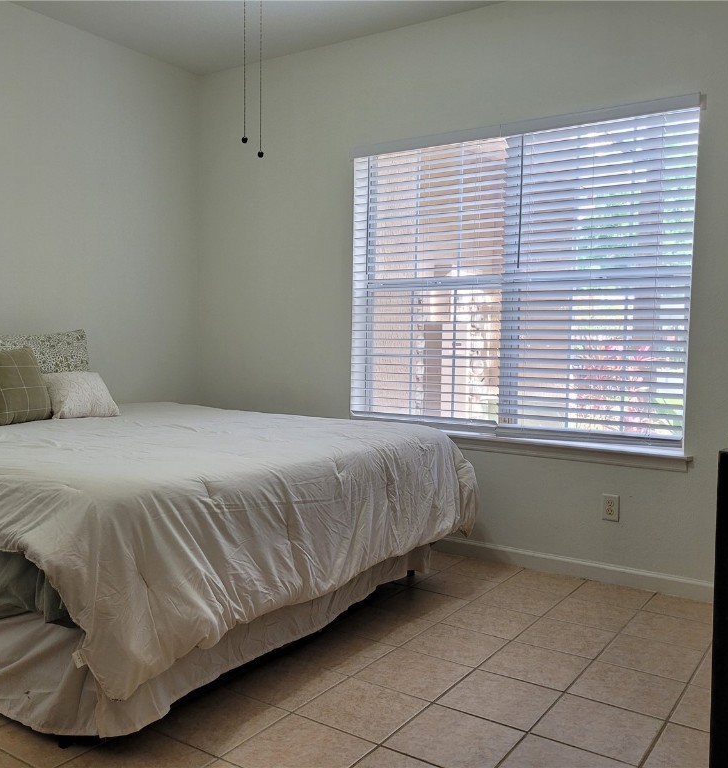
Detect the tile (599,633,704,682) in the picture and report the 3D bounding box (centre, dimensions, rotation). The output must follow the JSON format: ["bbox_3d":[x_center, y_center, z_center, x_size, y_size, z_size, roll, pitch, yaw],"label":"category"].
[{"bbox_3d":[1.008,0.967,2.708,0.299,0.012,0.299,3,4,33],"label":"tile"}]

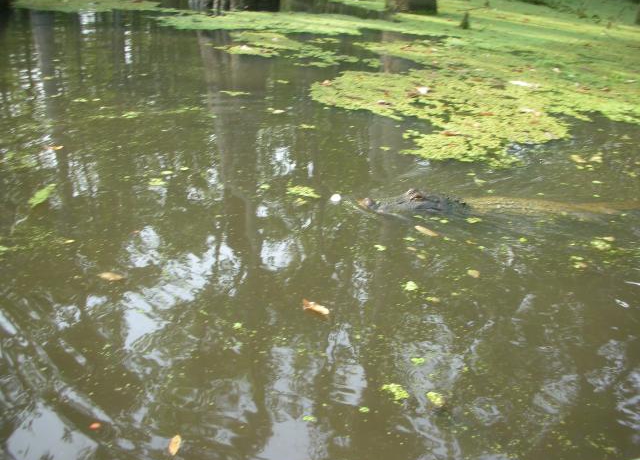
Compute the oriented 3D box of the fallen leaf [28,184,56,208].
[{"bbox_3d":[-1.177,-0.145,2.757,0.075,0.025,0.235,2,26,3],"label":"fallen leaf"}]

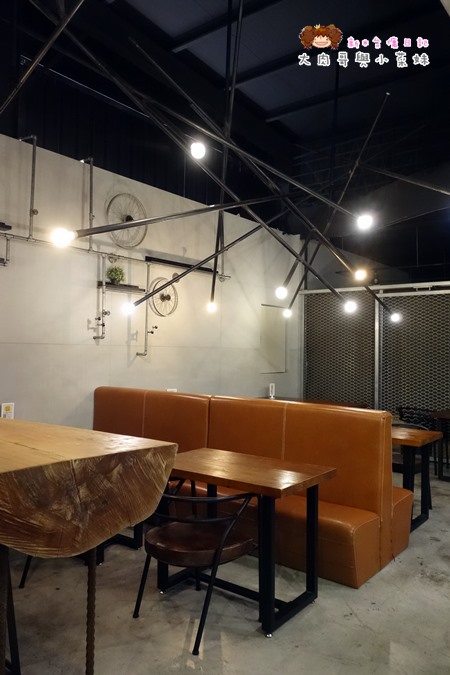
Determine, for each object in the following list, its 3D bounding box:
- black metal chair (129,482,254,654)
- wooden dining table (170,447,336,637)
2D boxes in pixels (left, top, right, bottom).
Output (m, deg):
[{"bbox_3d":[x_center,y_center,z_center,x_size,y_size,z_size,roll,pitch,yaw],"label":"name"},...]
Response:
[{"bbox_3d":[-0.149,1.169,2.852,0.515,0.731,0.525,2,-2,-45],"label":"black metal chair"},{"bbox_3d":[0.077,1.161,3.176,0.997,0.765,0.605,0,-1,38],"label":"wooden dining table"}]

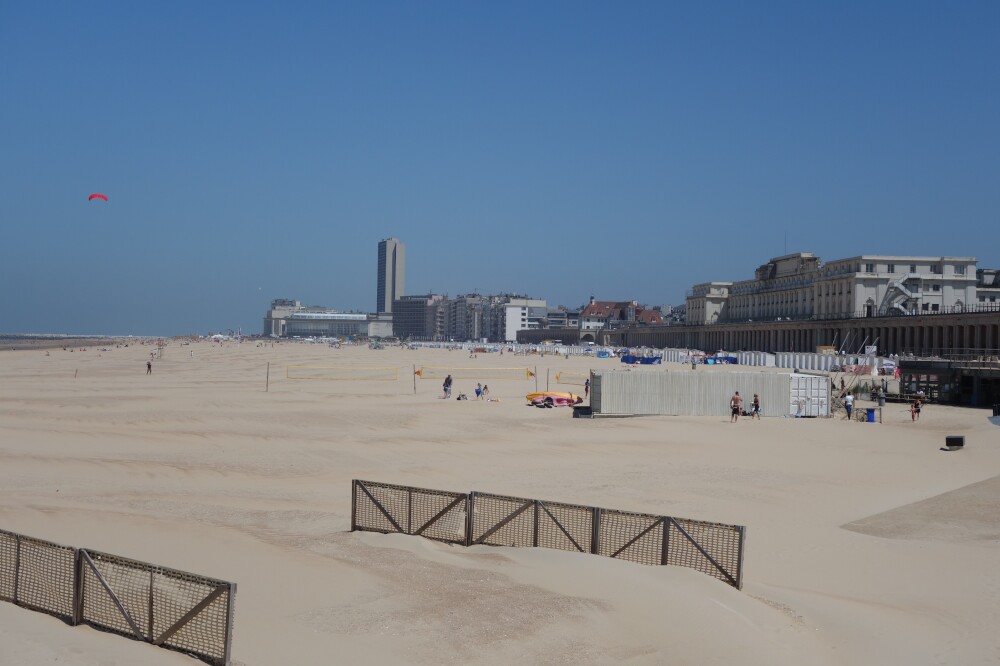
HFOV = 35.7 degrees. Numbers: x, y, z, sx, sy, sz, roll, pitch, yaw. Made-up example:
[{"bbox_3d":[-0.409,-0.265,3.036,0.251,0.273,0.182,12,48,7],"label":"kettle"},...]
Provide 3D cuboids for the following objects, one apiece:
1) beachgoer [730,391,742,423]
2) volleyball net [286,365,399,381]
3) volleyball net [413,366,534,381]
[{"bbox_3d":[13.682,4.289,90.000,0.650,1.820,0.420,1,0,13],"label":"beachgoer"},{"bbox_3d":[-12.965,3.301,128.000,9.100,1.050,0.080,1,0,0],"label":"volleyball net"},{"bbox_3d":[-2.091,3.368,129.000,9.700,1.050,0.080,1,0,0],"label":"volleyball net"}]

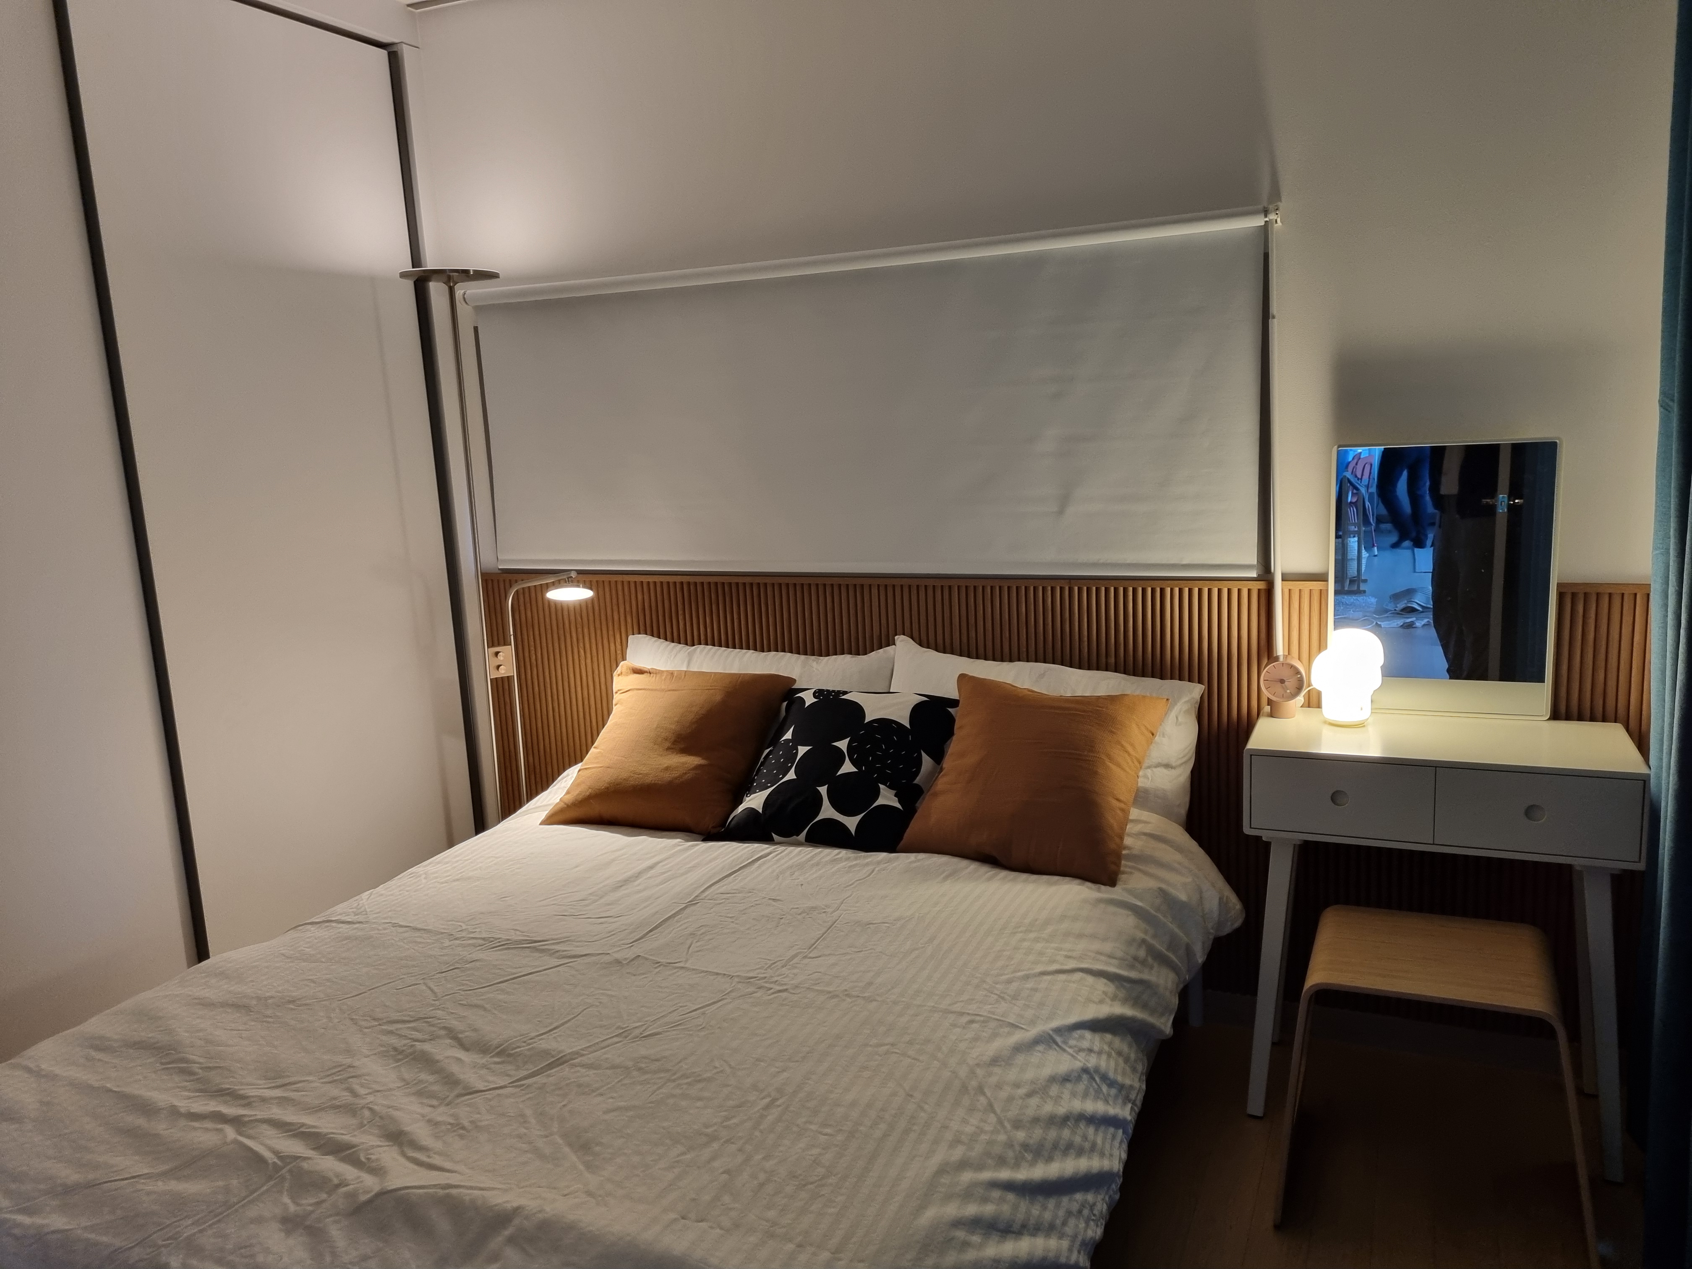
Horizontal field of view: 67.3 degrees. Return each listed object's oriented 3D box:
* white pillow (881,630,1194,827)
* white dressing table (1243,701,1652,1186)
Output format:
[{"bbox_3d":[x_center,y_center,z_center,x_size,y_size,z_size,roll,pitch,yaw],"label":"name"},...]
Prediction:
[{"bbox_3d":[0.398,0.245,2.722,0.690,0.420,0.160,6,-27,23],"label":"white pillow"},{"bbox_3d":[1.132,0.561,2.464,0.649,0.752,0.333,2,11,24],"label":"white dressing table"}]

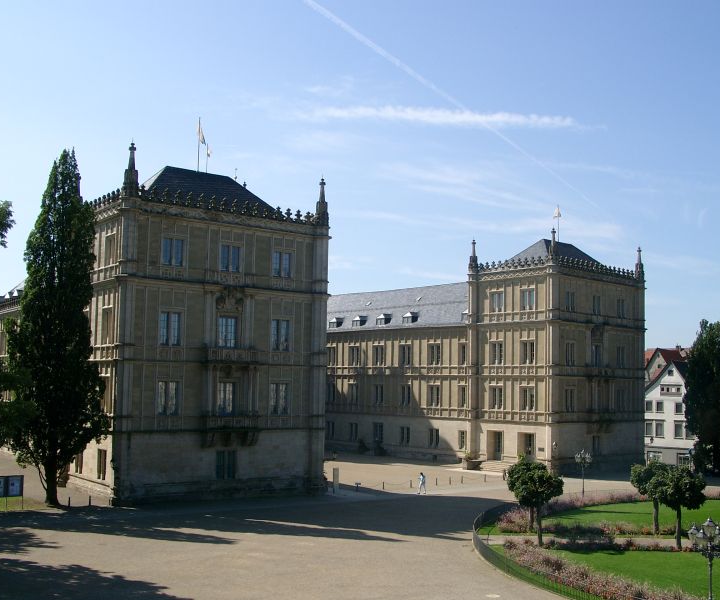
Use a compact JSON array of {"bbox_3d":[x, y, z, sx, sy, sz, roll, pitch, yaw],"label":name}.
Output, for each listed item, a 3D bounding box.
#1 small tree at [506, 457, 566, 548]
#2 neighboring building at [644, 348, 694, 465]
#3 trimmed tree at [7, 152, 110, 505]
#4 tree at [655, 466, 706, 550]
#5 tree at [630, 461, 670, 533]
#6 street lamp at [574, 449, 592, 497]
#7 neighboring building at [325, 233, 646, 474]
[{"bbox_3d":[10.366,11.880,51.722,3.357,5.151,3.357,1,-6,0],"label":"small tree"},{"bbox_3d":[45.531,15.961,123.679,10.000,15.800,12.000,-3,-7,35],"label":"neighboring building"},{"bbox_3d":[-21.279,1.613,61.982,7.058,25.179,7.058,1,-6,0],"label":"trimmed tree"},{"bbox_3d":[19.172,12.448,52.534,3.111,4.846,3.111,1,-6,0],"label":"tree"},{"bbox_3d":[19.238,13.025,57.761,3.091,4.752,3.091,1,-6,0],"label":"tree"},{"bbox_3d":[19.323,15.059,75.924,1.513,4.303,1.513,1,-6,0],"label":"street lamp"},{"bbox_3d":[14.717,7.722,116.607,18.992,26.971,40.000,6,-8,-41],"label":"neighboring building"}]

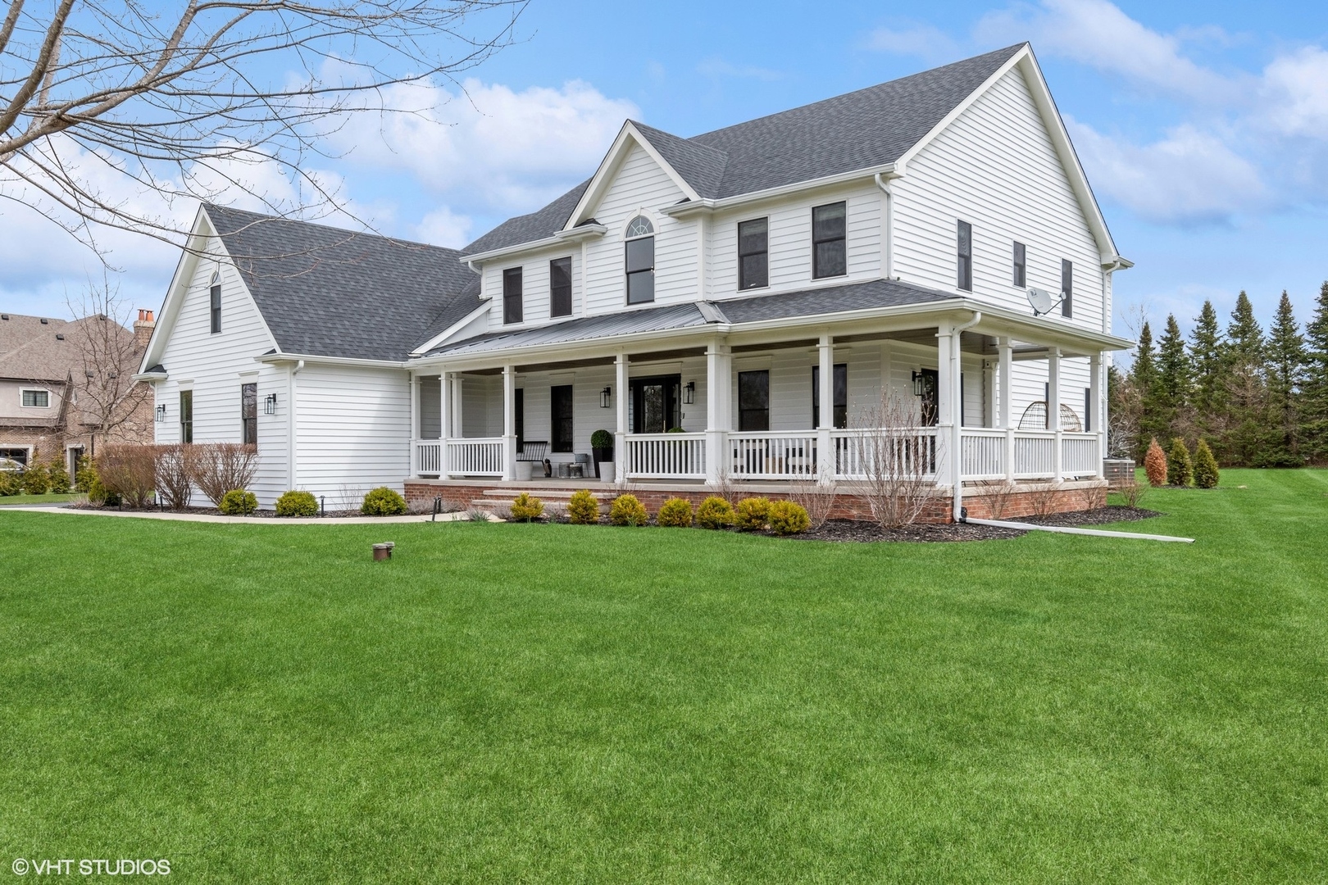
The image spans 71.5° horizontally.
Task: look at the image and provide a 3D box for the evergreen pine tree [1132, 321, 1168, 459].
[{"bbox_3d":[39.449,-4.010,75.000,3.100,11.733,3.100,0,-1,0],"label":"evergreen pine tree"}]

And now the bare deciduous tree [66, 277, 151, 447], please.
[{"bbox_3d":[-21.690,-2.249,36.000,3.400,8.500,3.400,0,-1,0],"label":"bare deciduous tree"}]

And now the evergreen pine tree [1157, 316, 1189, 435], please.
[{"bbox_3d":[40.204,-4.231,73.000,3.200,12.078,3.200,0,-1,0],"label":"evergreen pine tree"}]

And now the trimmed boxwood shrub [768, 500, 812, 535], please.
[{"bbox_3d":[1.839,1.090,13.450,0.620,0.515,0.620,0,-1,0],"label":"trimmed boxwood shrub"}]

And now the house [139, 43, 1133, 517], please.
[{"bbox_3d":[-0.224,-3.837,25.267,22.600,10.670,18.500,-1,-1,42],"label":"house"}]

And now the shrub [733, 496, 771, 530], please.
[{"bbox_3d":[1.367,1.083,14.050,0.600,0.522,0.600,0,-1,0],"label":"shrub"}]

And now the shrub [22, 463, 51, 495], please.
[{"bbox_3d":[-21.782,1.252,32.000,0.880,1.171,0.880,0,-1,0],"label":"shrub"}]

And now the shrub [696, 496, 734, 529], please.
[{"bbox_3d":[0.794,1.094,14.400,0.590,0.535,0.590,0,-1,0],"label":"shrub"}]

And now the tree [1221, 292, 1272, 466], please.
[{"bbox_3d":[43.198,-4.703,68.500,3.500,12.952,3.500,0,-1,0],"label":"tree"}]

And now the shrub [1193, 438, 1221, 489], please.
[{"bbox_3d":[17.653,0.675,30.000,0.800,1.630,0.800,0,-1,0],"label":"shrub"}]

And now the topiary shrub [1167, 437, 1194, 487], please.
[{"bbox_3d":[16.904,0.646,30.200,0.750,1.650,0.750,0,-1,0],"label":"topiary shrub"}]

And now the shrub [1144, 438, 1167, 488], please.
[{"bbox_3d":[16.142,0.648,30.300,0.680,1.630,0.680,0,-1,0],"label":"shrub"}]

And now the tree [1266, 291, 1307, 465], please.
[{"bbox_3d":[45.192,-4.656,67.000,3.300,12.706,3.300,0,-1,0],"label":"tree"}]

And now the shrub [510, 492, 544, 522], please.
[{"bbox_3d":[-2.465,1.158,16.600,0.600,0.560,0.600,0,-1,0],"label":"shrub"}]

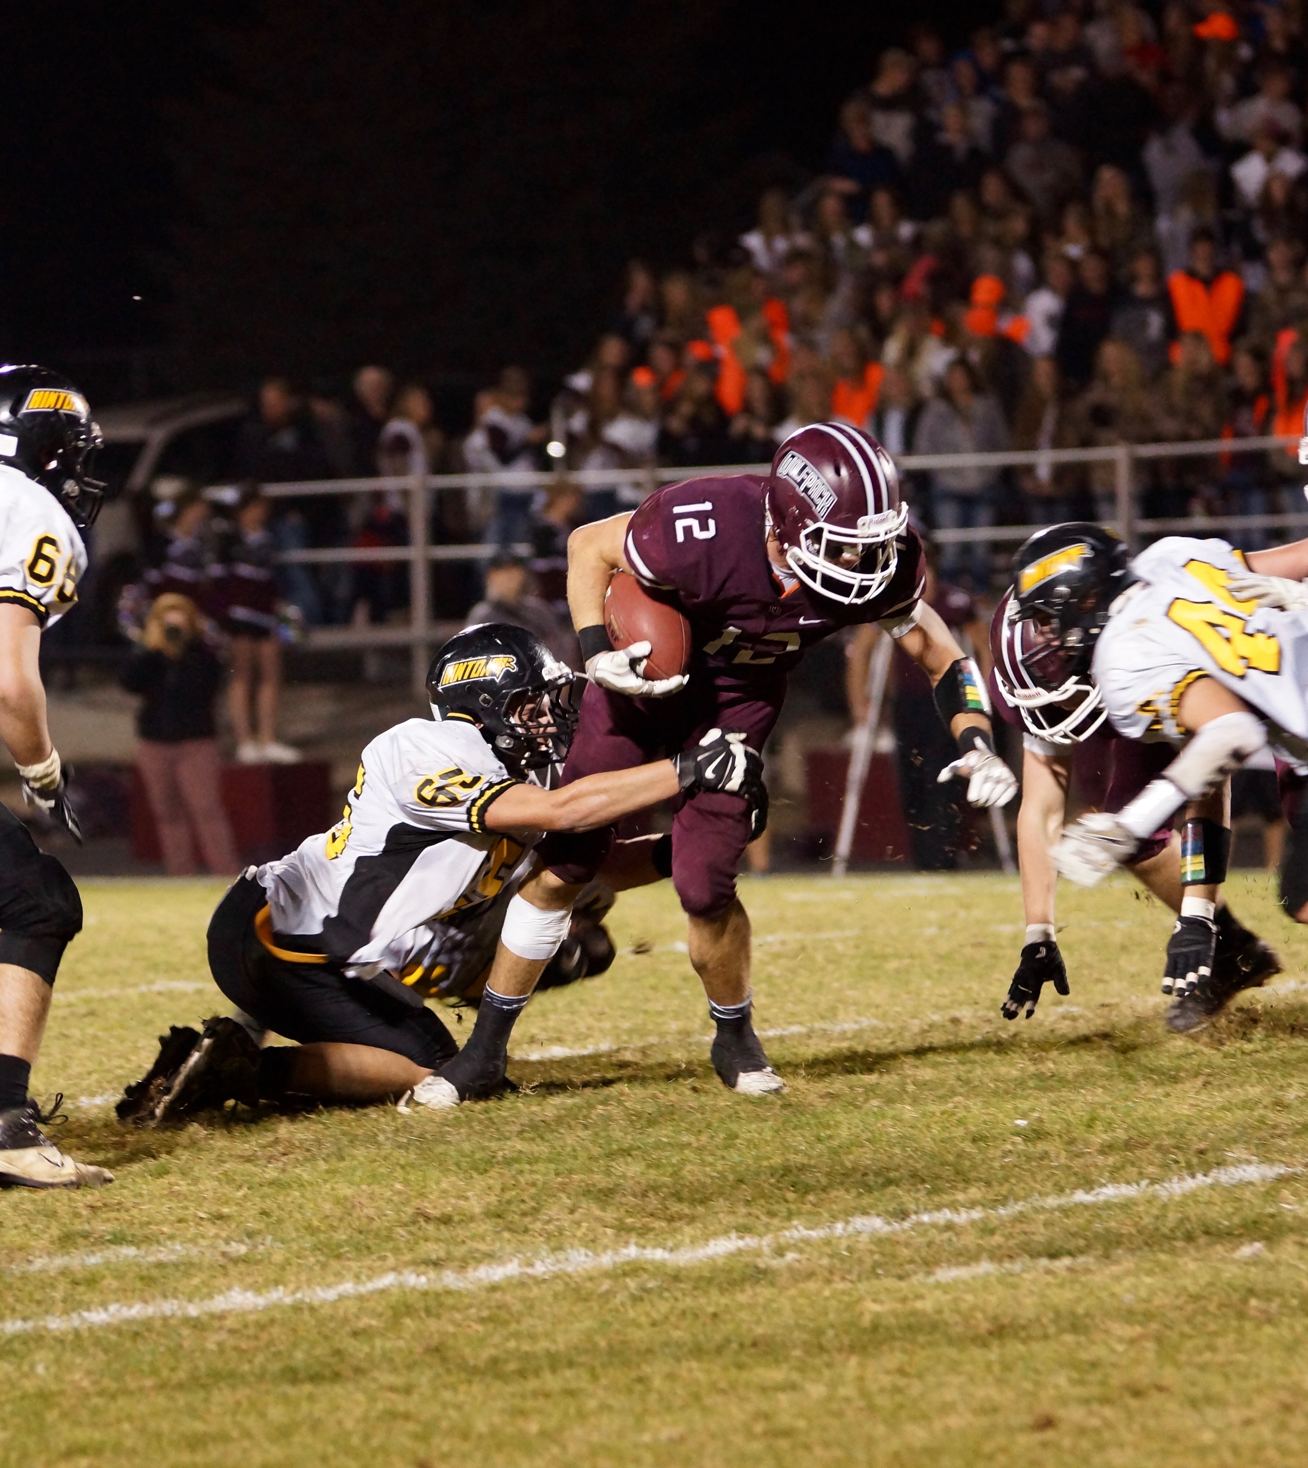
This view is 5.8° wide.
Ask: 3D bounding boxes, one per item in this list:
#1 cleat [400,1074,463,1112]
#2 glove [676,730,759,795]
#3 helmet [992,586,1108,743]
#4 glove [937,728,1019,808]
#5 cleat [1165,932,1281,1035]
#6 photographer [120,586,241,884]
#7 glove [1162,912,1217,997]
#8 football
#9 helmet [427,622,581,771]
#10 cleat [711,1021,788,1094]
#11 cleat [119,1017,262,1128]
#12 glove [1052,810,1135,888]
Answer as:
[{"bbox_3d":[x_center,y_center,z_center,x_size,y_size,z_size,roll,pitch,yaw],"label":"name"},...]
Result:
[{"bbox_3d":[-0.458,0.795,29.100,0.290,0.120,0.105,-4,2,-30],"label":"cleat"},{"bbox_3d":[0.142,0.065,28.600,0.190,0.150,0.100,-3,-5,-12],"label":"glove"},{"bbox_3d":[0.913,-0.173,29.993,0.240,0.338,0.300,-12,-38,36],"label":"helmet"},{"bbox_3d":[0.712,0.079,28.200,0.160,0.180,0.100,17,-37,-9],"label":"glove"},{"bbox_3d":[1.329,0.587,30.200,0.300,0.125,0.108,-29,0,-6],"label":"cleat"},{"bbox_3d":[-2.528,0.018,68.500,0.580,1.580,0.450,-2,0,-2],"label":"photographer"},{"bbox_3d":[1.260,0.522,30.200,0.115,0.200,0.075,12,-6,-4],"label":"glove"},{"bbox_3d":[-0.011,-0.238,28.200,0.170,0.280,0.170,-26,-11,6],"label":"football"},{"bbox_3d":[-0.334,-0.080,28.500,0.335,0.300,0.250,10,3,19],"label":"helmet"},{"bbox_3d":[0.204,0.703,27.900,0.110,0.155,0.290,-3,7,-22],"label":"cleat"},{"bbox_3d":[-1.039,0.759,28.900,0.140,0.300,0.110,29,0,-45],"label":"cleat"},{"bbox_3d":[1.036,0.271,30.200,0.200,0.140,0.090,-30,-36,0],"label":"glove"}]

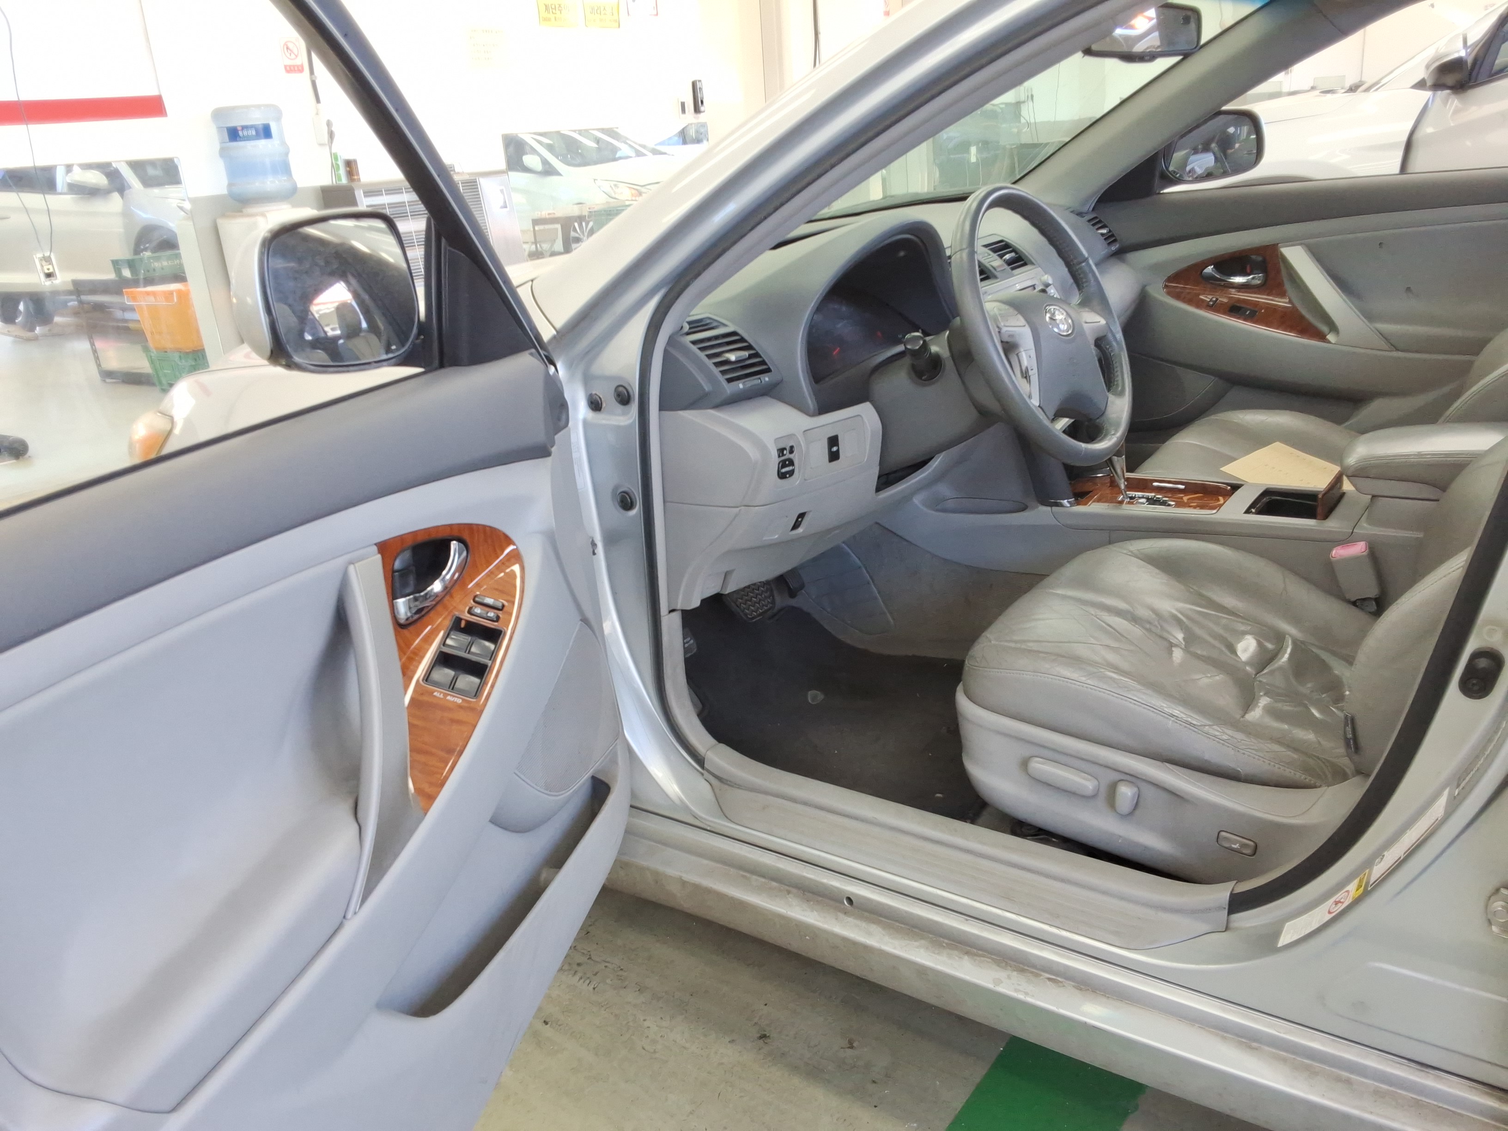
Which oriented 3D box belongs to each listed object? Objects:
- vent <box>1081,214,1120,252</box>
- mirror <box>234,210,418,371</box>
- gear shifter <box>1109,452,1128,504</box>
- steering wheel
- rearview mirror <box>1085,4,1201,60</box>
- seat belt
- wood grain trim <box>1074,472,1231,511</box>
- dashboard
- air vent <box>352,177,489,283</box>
[{"bbox_3d":[0.719,-0.687,2.526,0.055,0.087,0.110,8,24,35],"label":"vent"},{"bbox_3d":[-0.424,-0.279,1.242,0.105,0.150,0.200,10,25,39],"label":"mirror"},{"bbox_3d":[0.589,-0.163,1.979,0.065,0.130,0.045,8,24,35],"label":"gear shifter"},{"bbox_3d":[0.363,-0.306,1.609,0.100,0.380,0.385,-21,5,42],"label":"steering wheel"},{"bbox_3d":[0.562,-0.773,1.753,0.240,0.068,0.040,-19,23,-32],"label":"rearview mirror"},{"bbox_3d":[0.840,0.017,1.704,0.046,0.098,0.032,-19,7,41],"label":"seat belt"},{"bbox_3d":[0.626,-0.109,1.978,0.270,0.038,0.170,8,24,35],"label":"wood grain trim"},{"bbox_3d":[0.230,-0.400,2.164,0.550,0.470,1.430,8,24,35],"label":"dashboard"},{"bbox_3d":[-1.467,-1.509,5.491,0.060,0.405,0.689,8,24,35],"label":"air vent"}]

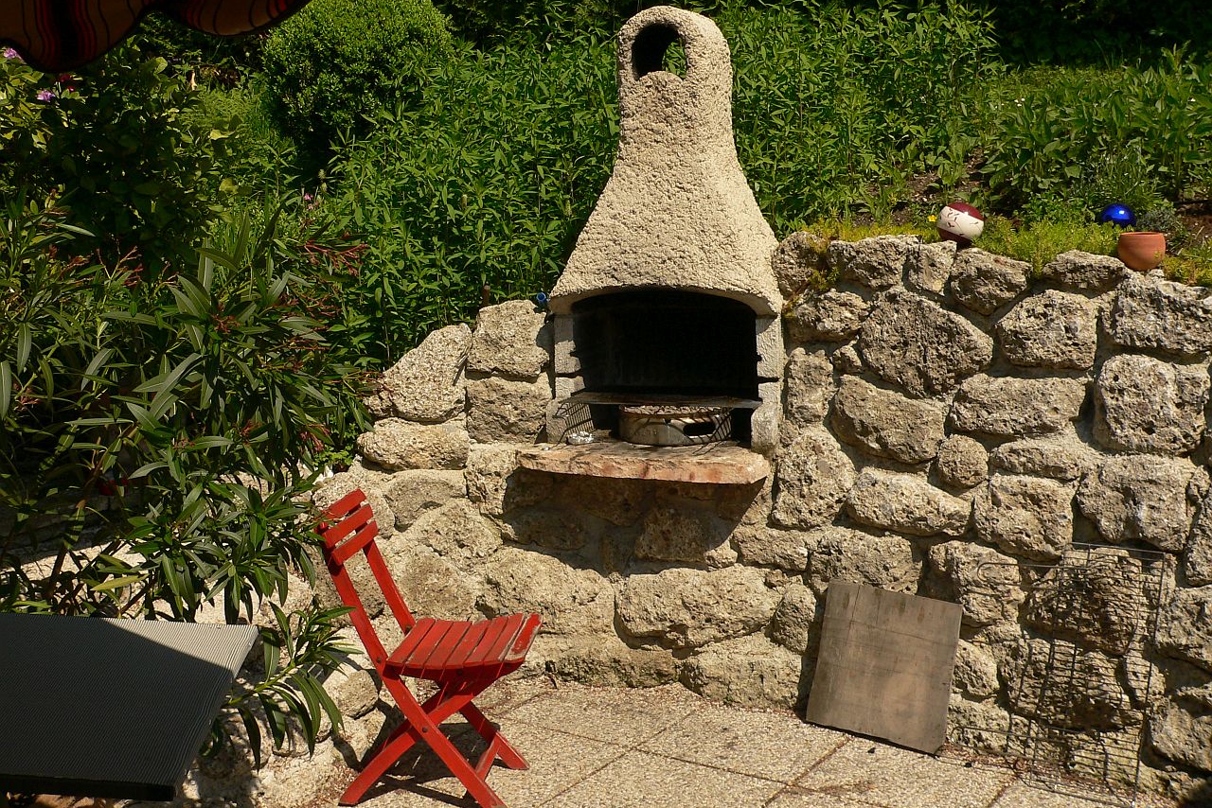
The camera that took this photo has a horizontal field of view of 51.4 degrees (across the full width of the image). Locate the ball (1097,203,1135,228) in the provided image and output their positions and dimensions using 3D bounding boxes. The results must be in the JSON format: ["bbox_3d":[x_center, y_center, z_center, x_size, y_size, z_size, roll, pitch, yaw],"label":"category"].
[{"bbox_3d":[1.512,-0.539,3.720,0.104,0.104,0.104,3,9,37],"label":"ball"}]

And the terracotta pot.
[{"bbox_3d":[1.447,-0.411,3.400,0.130,0.107,0.130,3,9,37],"label":"terracotta pot"}]

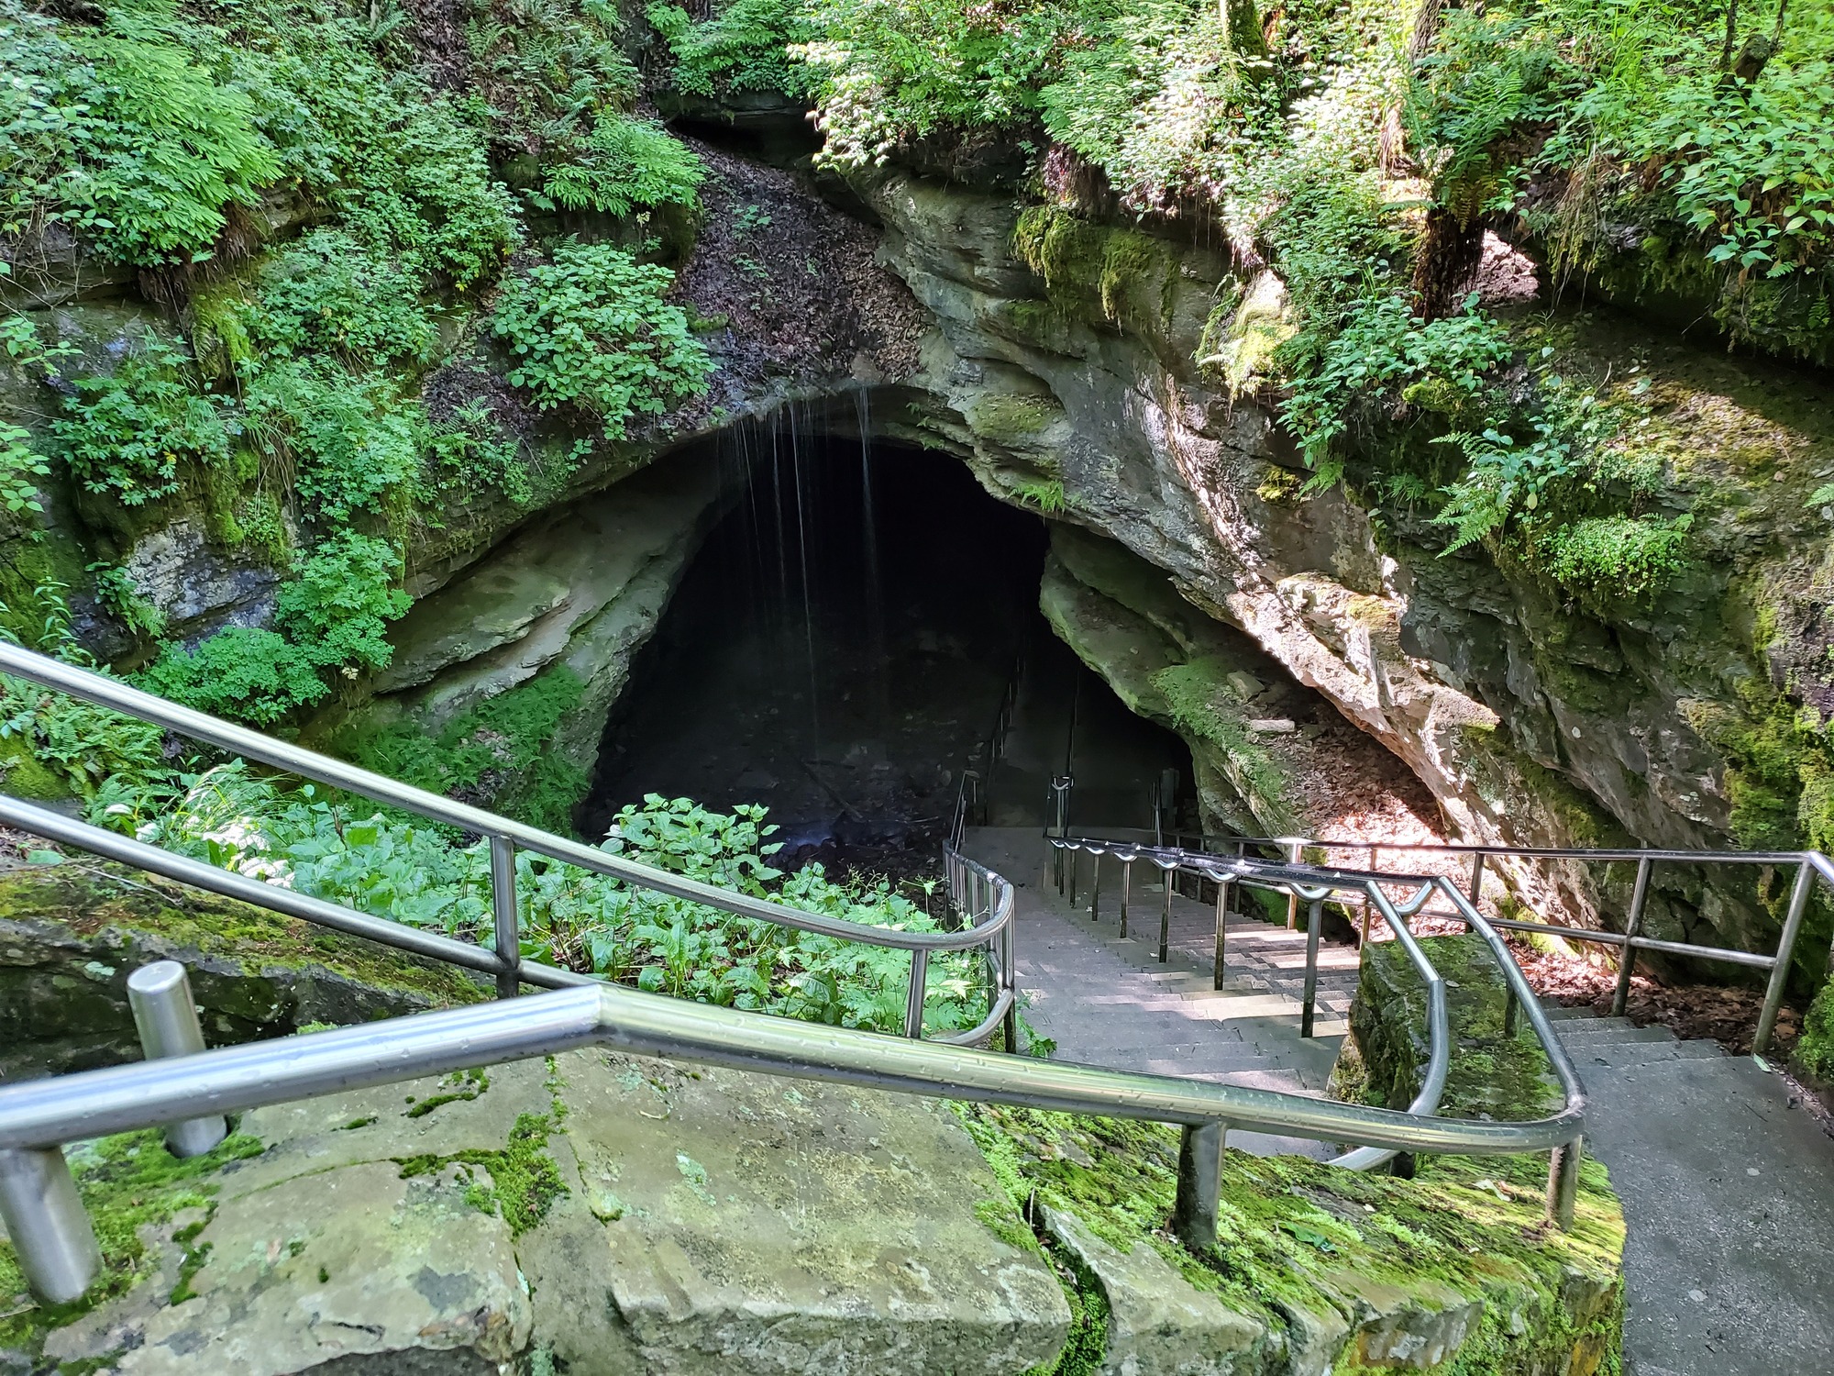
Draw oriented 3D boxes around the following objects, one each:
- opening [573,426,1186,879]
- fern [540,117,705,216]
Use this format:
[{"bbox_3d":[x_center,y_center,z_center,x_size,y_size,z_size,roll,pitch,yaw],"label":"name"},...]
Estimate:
[{"bbox_3d":[-0.450,-0.460,19.300,8.500,6.400,2.000,-2,21,-1],"label":"opening"},{"bbox_3d":[-3.400,-6.020,15.900,1.900,0.950,1.300,-5,21,-10],"label":"fern"}]

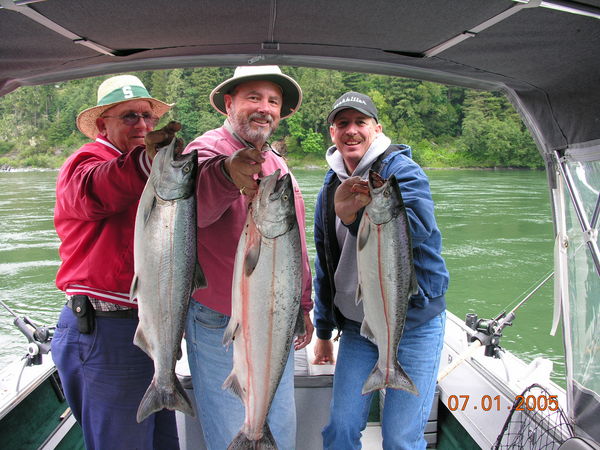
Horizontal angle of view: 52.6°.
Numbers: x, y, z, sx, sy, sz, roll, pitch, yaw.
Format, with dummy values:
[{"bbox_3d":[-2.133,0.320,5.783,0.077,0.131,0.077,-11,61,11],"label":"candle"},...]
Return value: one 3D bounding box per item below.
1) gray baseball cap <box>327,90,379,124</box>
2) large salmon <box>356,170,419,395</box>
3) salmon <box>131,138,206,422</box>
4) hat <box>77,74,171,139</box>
[{"bbox_3d":[0.183,-0.415,2.130,0.175,0.130,0.265,4,4,14],"label":"gray baseball cap"},{"bbox_3d":[0.260,0.177,1.800,0.180,0.680,0.090,-1,6,6],"label":"large salmon"},{"bbox_3d":[-0.373,0.168,1.720,0.210,0.820,0.105,0,6,-10],"label":"salmon"},{"bbox_3d":[-0.600,-0.425,2.090,0.335,0.145,0.355,-4,-9,-40],"label":"hat"}]

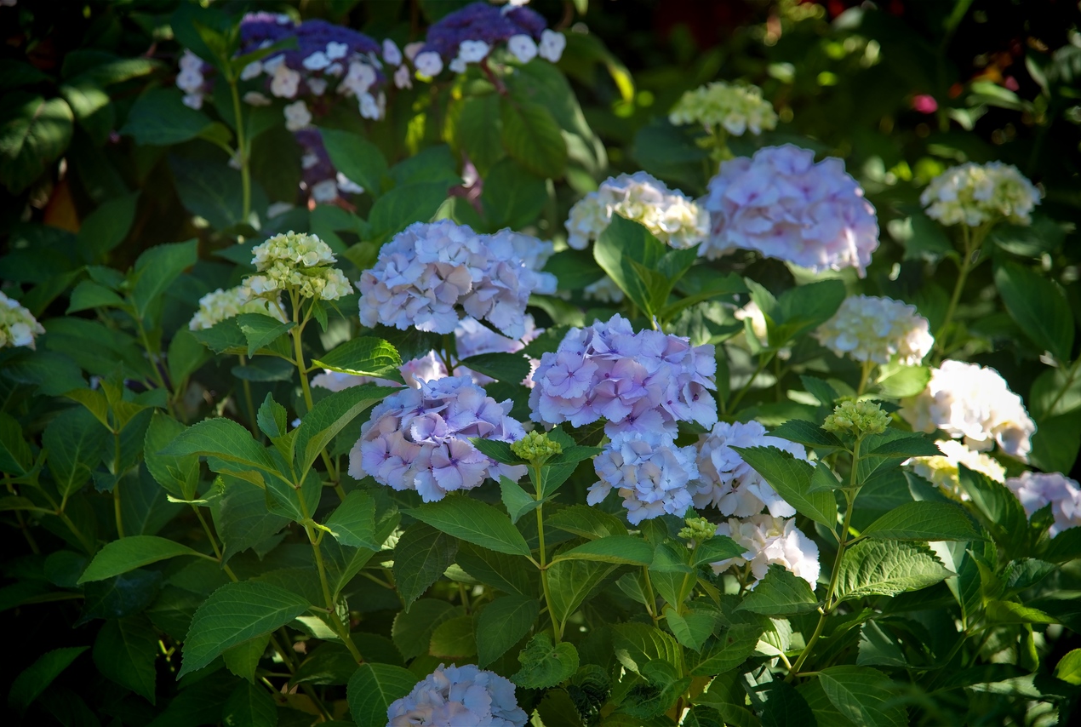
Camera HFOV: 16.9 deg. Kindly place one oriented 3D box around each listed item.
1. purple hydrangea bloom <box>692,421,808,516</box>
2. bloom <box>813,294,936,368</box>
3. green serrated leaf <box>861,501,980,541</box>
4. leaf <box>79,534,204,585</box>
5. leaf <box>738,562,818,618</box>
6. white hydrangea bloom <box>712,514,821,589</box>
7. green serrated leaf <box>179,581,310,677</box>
[{"bbox_3d":[0.186,0.093,3.200,0.115,0.087,0.110,0,12,0],"label":"purple hydrangea bloom"},{"bbox_3d":[0.317,-0.031,3.441,0.114,0.065,0.110,0,11,0],"label":"bloom"},{"bbox_3d":[0.323,0.135,3.100,0.098,0.024,0.070,1,30,12],"label":"green serrated leaf"},{"bbox_3d":[-0.344,0.169,3.120,0.108,0.024,0.070,-12,26,-16],"label":"leaf"},{"bbox_3d":[0.201,0.192,3.080,0.084,0.020,0.062,-2,32,-29],"label":"leaf"},{"bbox_3d":[0.199,0.165,3.203,0.101,0.070,0.097,0,11,0],"label":"white hydrangea bloom"},{"bbox_3d":[-0.249,0.223,3.050,0.129,0.022,0.078,-27,43,-23],"label":"green serrated leaf"}]

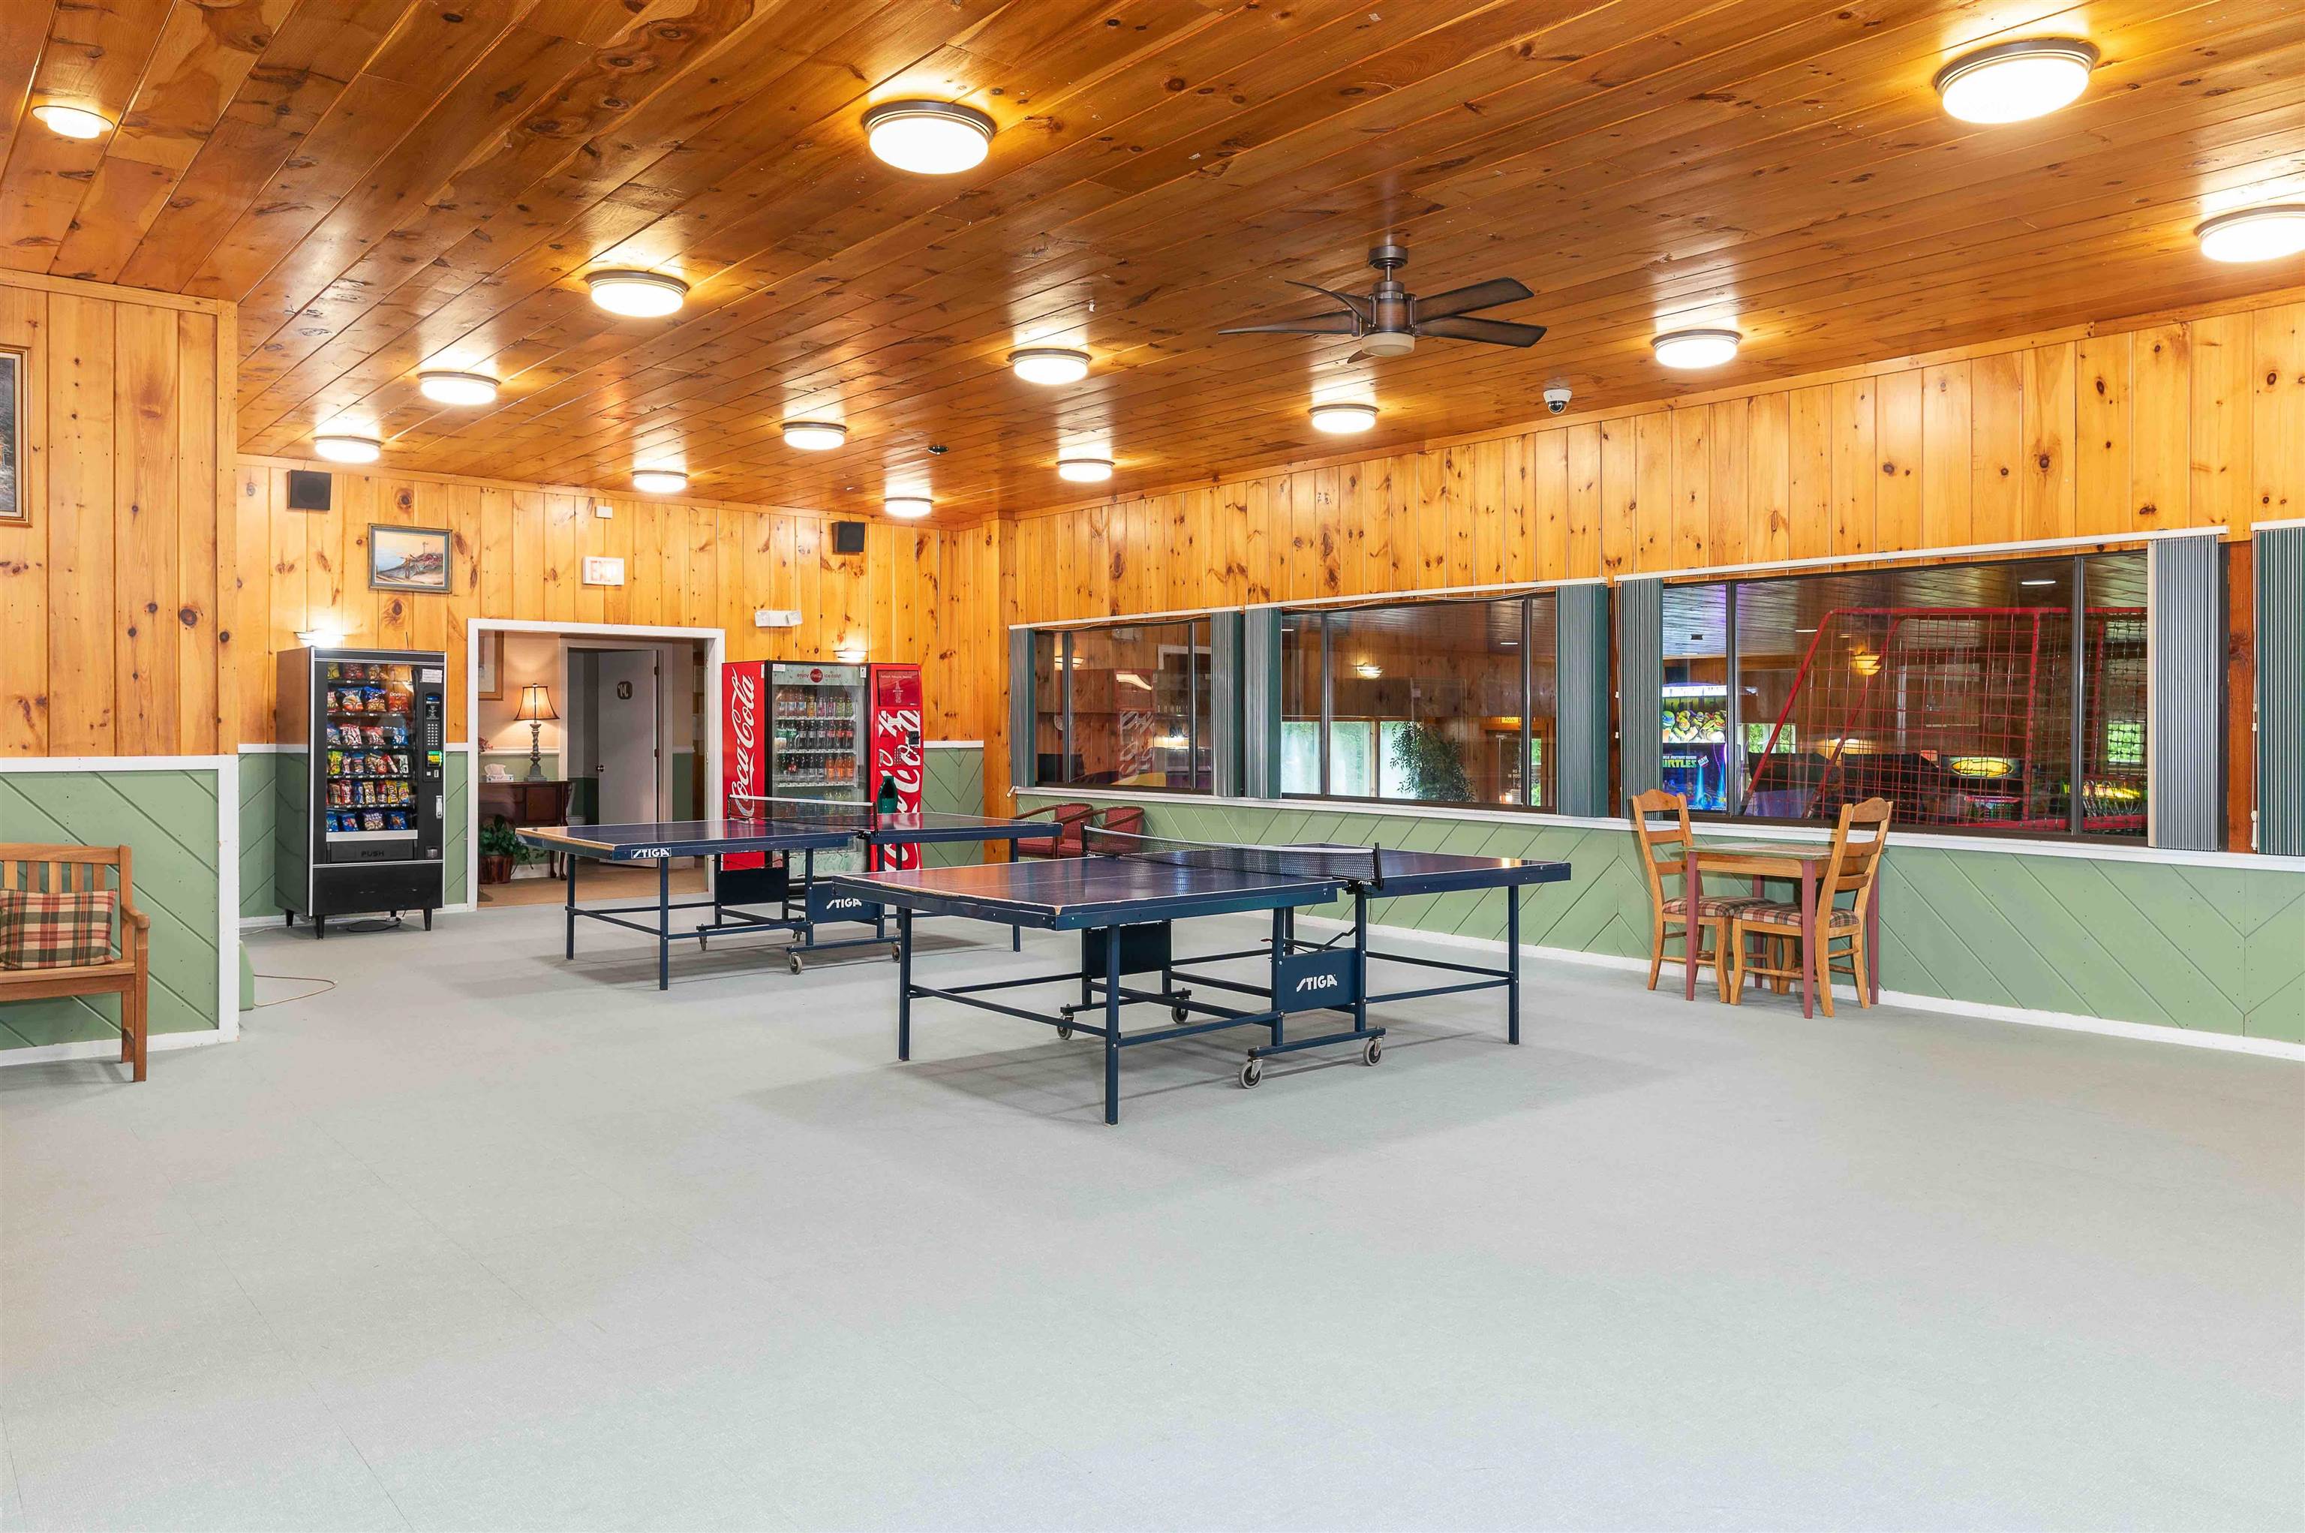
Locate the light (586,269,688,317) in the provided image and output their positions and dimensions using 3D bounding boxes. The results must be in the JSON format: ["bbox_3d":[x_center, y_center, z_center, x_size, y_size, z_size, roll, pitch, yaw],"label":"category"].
[{"bbox_3d":[-2.103,-1.927,6.288,0.400,0.090,0.400,0,1,0],"label":"light"}]

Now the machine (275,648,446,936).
[{"bbox_3d":[-5.255,0.161,10.235,0.810,1.840,0.930,-1,2,-40],"label":"machine"}]

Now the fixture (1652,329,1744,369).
[{"bbox_3d":[2.522,-1.932,7.114,0.400,0.090,0.400,0,1,0],"label":"fixture"}]

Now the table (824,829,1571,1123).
[{"bbox_3d":[0.274,0.748,6.396,2.740,0.880,1.680,-1,2,-39],"label":"table"}]

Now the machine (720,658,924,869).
[{"bbox_3d":[-2.640,0.108,12.373,1.360,1.835,0.820,-1,2,-41],"label":"machine"}]

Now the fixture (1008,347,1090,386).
[{"bbox_3d":[-0.498,-1.940,7.470,0.400,0.094,0.400,0,1,0],"label":"fixture"}]

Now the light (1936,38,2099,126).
[{"bbox_3d":[2.342,-1.848,4.173,0.400,0.094,0.400,-1,2,-41],"label":"light"}]

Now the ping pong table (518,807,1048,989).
[{"bbox_3d":[-2.089,0.679,9.051,2.740,0.880,1.680,-1,2,-40],"label":"ping pong table"}]

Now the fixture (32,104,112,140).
[{"bbox_3d":[-3.188,-1.899,4.541,0.198,0.040,0.198,-1,2,-41],"label":"fixture"}]

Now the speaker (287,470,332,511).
[{"bbox_3d":[-5.710,-1.860,10.411,0.250,0.250,0.130,-1,2,-40],"label":"speaker"}]

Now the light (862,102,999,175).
[{"bbox_3d":[-0.669,-1.884,4.640,0.400,0.090,0.400,0,1,0],"label":"light"}]

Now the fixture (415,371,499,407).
[{"bbox_3d":[-3.595,-1.961,7.976,0.400,0.094,0.400,-1,2,-41],"label":"fixture"}]

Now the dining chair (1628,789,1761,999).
[{"bbox_3d":[2.841,0.642,7.902,0.470,1.030,0.590,-1,2,-41],"label":"dining chair"}]

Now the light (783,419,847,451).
[{"bbox_3d":[-2.029,-1.989,9.241,0.400,0.094,0.400,0,1,0],"label":"light"}]

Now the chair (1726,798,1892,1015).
[{"bbox_3d":[3.200,0.662,7.450,0.480,1.020,0.580,-1,2,-40],"label":"chair"}]

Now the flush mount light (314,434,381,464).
[{"bbox_3d":[-5.094,-2.010,9.730,0.400,0.094,0.400,-1,2,-41],"label":"flush mount light"}]

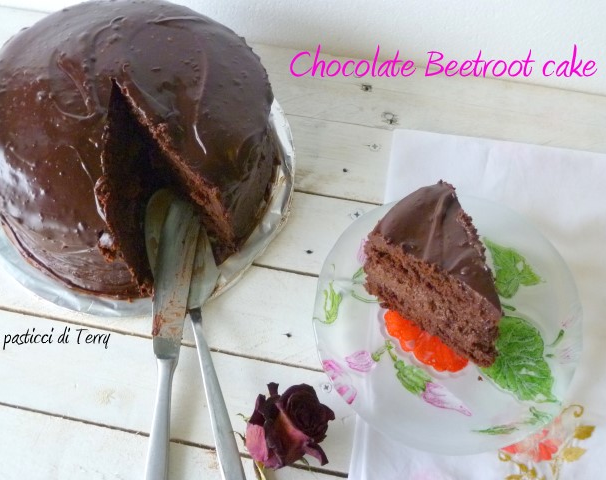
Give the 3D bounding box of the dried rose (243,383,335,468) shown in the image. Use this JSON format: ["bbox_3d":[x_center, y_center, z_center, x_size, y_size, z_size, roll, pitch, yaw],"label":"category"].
[{"bbox_3d":[-0.008,0.132,0.509,0.060,0.050,0.060,37,73,13],"label":"dried rose"}]

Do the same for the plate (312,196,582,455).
[{"bbox_3d":[0.112,0.060,0.561,0.207,0.020,0.207,0,69,0],"label":"plate"}]

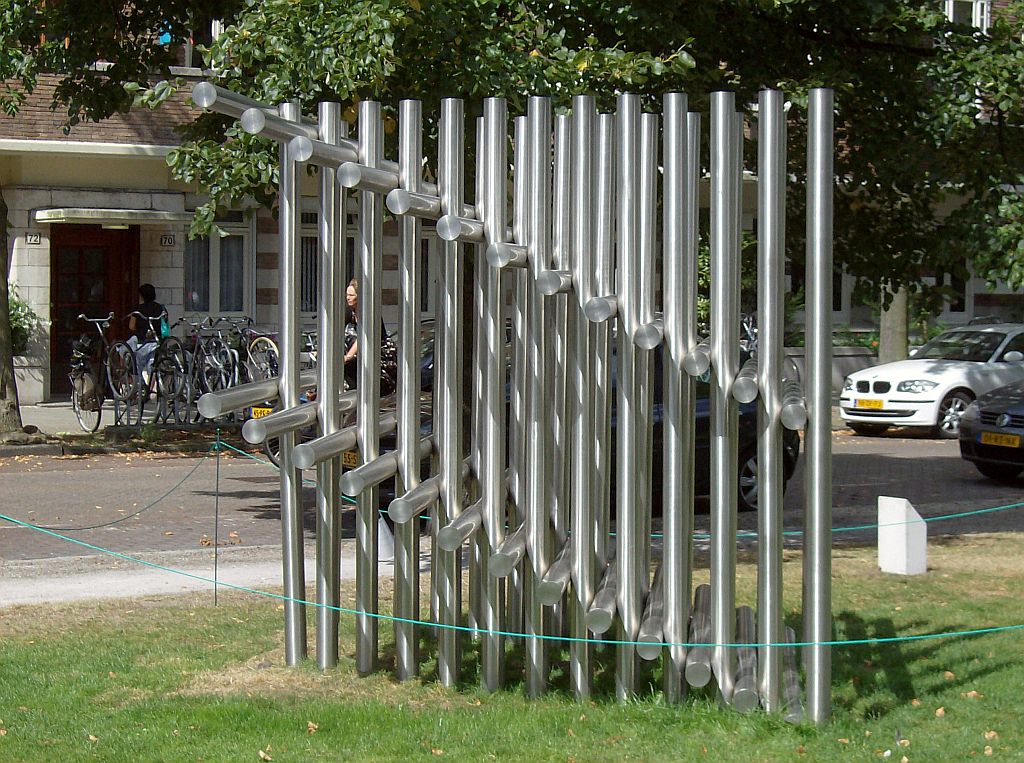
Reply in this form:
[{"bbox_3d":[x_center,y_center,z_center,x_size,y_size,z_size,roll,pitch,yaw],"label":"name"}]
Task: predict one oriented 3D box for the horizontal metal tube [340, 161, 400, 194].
[{"bbox_3d":[-0.594,-1.009,12.927,0.114,0.114,2.915,1,3,6],"label":"horizontal metal tube"}]

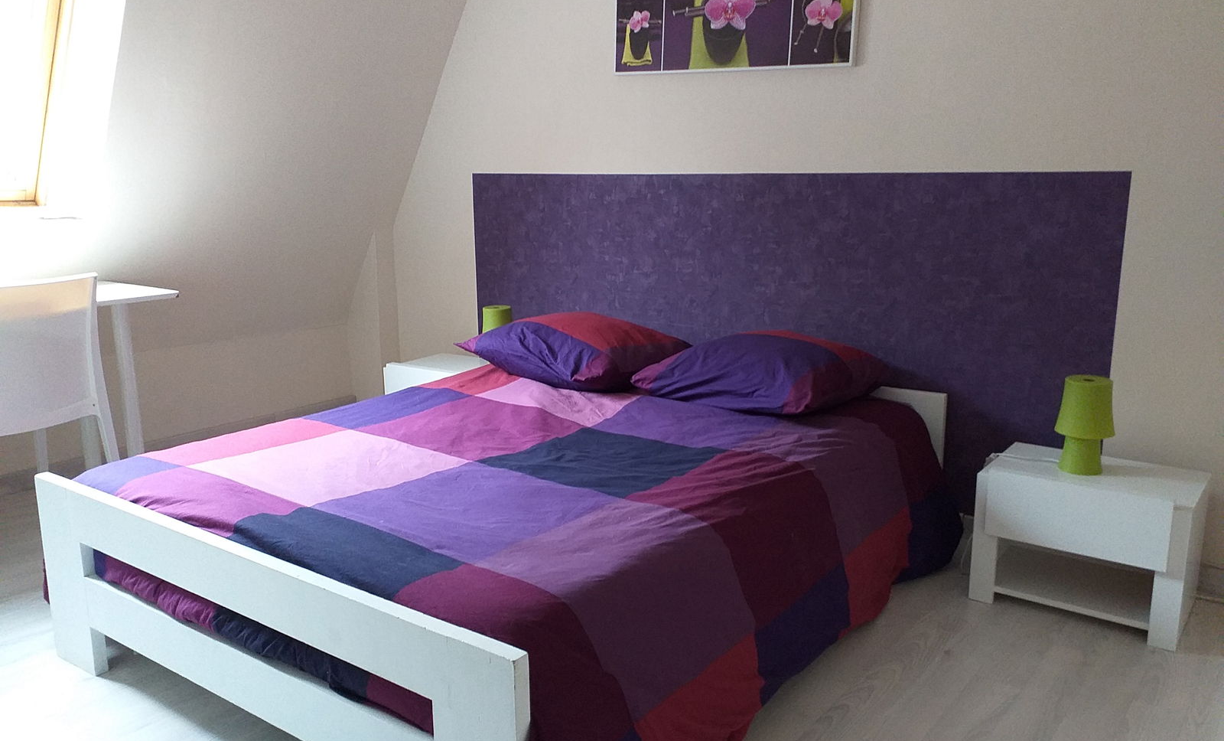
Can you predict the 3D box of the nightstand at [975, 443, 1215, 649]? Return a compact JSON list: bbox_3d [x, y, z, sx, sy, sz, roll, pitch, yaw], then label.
[{"bbox_3d":[1.283,0.452,2.486,0.494,0.364,0.380,9,14,37],"label":"nightstand"}]

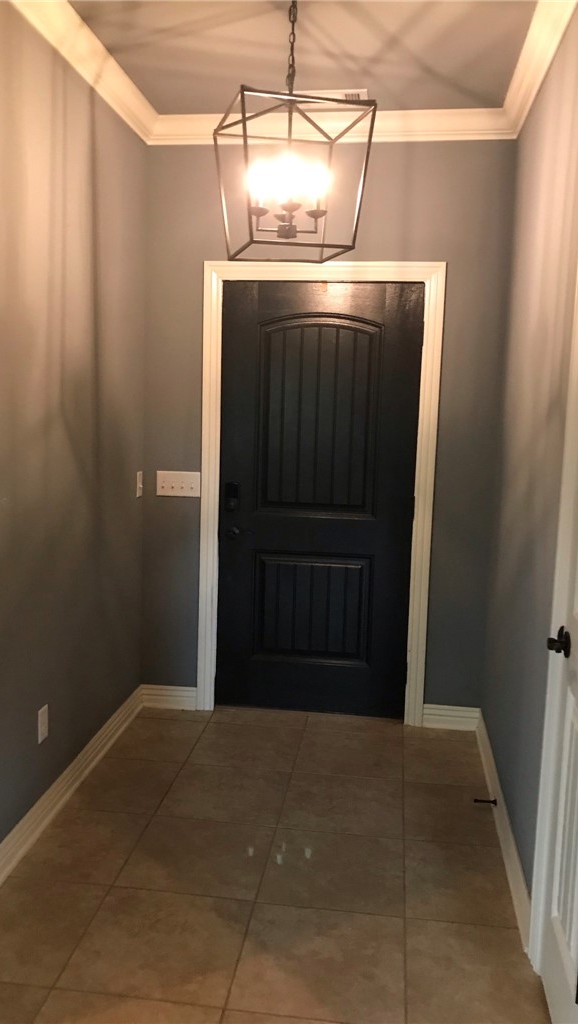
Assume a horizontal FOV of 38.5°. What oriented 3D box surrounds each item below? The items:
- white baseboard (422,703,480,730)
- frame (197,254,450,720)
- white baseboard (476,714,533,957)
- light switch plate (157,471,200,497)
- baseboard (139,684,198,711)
[{"bbox_3d":[0.770,0.975,3.925,0.262,0.116,0.018,3,8,7],"label":"white baseboard"},{"bbox_3d":[0.126,-0.063,3.888,1.095,2.146,0.050,3,8,7],"label":"frame"},{"bbox_3d":[0.788,1.087,3.124,0.019,0.116,1.586,3,8,7],"label":"white baseboard"},{"bbox_3d":[-0.528,-0.131,3.948,0.212,0.117,0.014,3,8,7],"label":"light switch plate"},{"bbox_3d":[-0.588,0.914,4.096,0.281,0.115,0.018,3,8,7],"label":"baseboard"}]

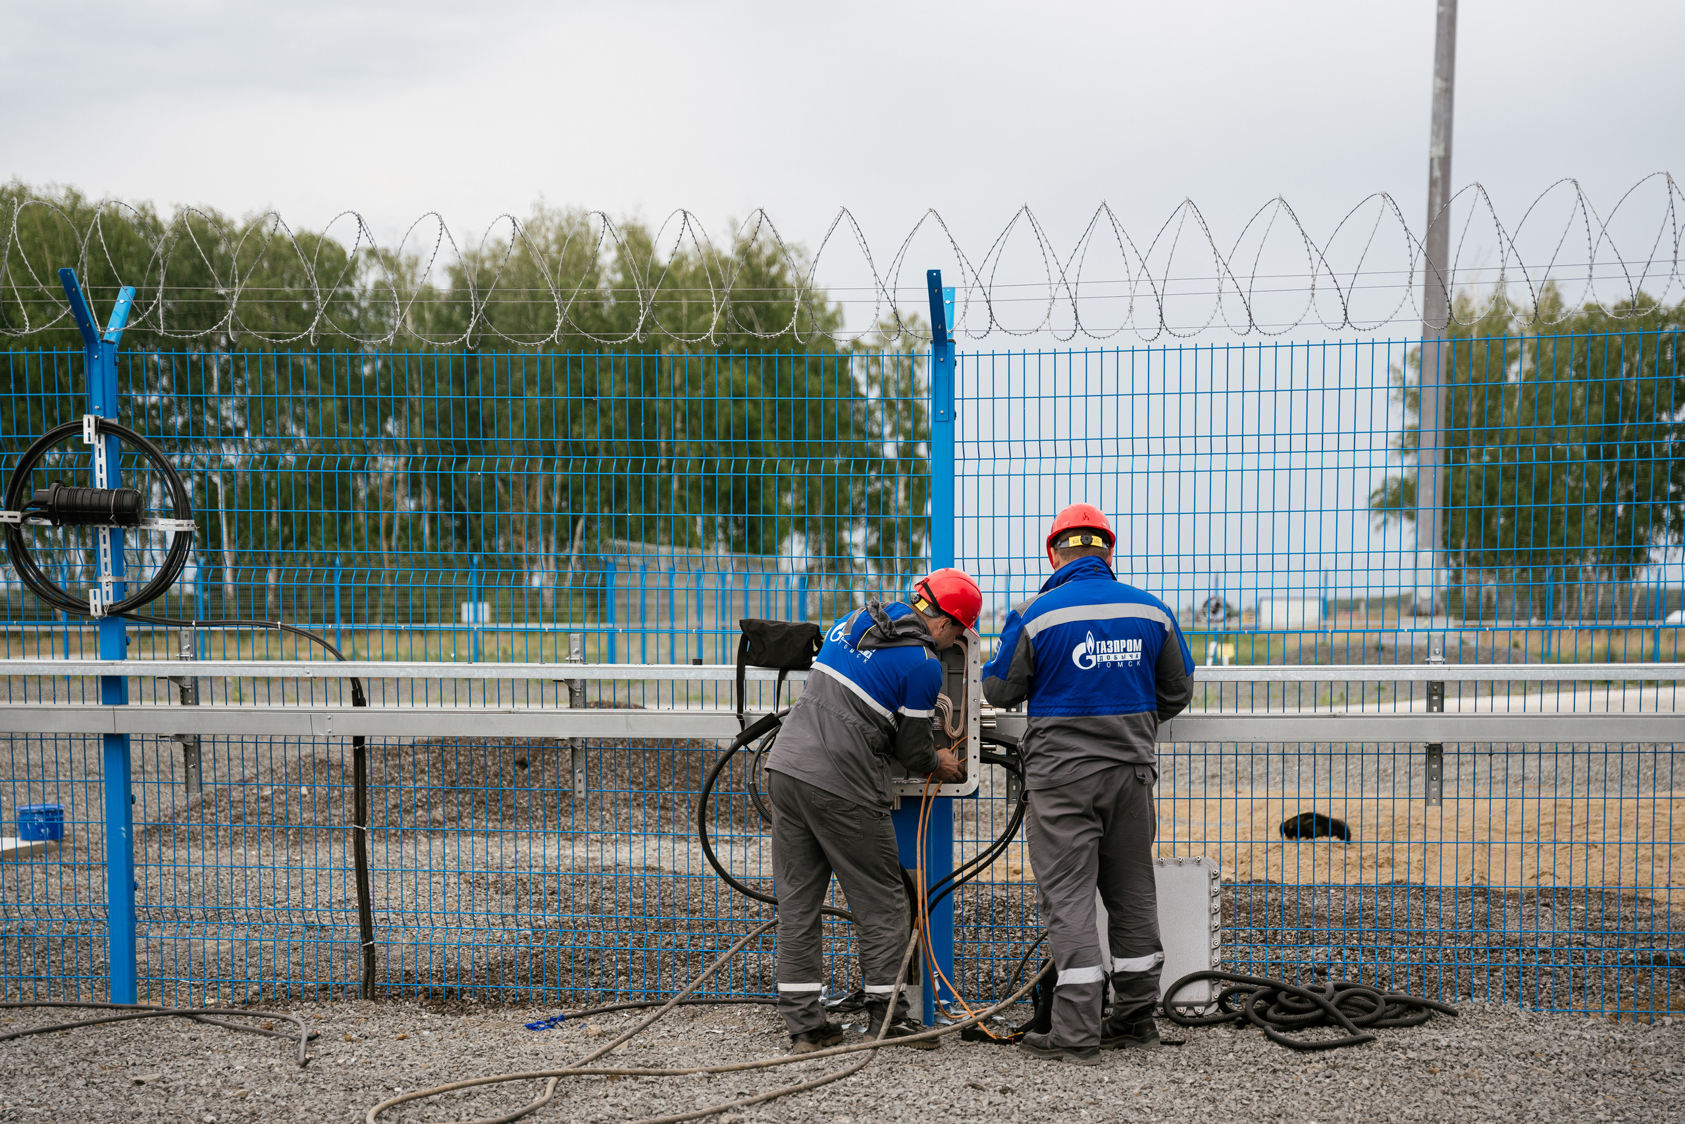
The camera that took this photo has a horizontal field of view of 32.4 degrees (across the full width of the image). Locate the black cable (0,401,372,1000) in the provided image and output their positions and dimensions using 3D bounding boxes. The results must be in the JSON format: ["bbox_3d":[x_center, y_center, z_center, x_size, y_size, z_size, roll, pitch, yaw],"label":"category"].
[{"bbox_3d":[-2.420,0.535,10.740,1.440,2.140,0.200,0,2,11],"label":"black cable"}]

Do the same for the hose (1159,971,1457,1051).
[{"bbox_3d":[1.540,1.470,9.570,0.950,0.180,0.620,0,2,11],"label":"hose"}]

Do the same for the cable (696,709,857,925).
[{"bbox_3d":[-0.228,0.873,9.950,0.550,0.740,0.260,0,2,7],"label":"cable"}]

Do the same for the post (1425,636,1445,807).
[{"bbox_3d":[2.020,0.540,9.880,0.050,0.600,0.045,0,2,11],"label":"post"}]

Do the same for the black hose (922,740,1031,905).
[{"bbox_3d":[0.454,0.905,9.950,0.360,0.570,0.220,0,2,7],"label":"black hose"}]

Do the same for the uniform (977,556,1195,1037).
[{"bbox_3d":[0.806,0.788,9.550,0.660,1.620,0.480,0,2,-10],"label":"uniform"}]

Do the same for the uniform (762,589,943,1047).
[{"bbox_3d":[0.037,0.860,9.650,0.520,1.450,0.620,2,3,41],"label":"uniform"}]

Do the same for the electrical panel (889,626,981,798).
[{"bbox_3d":[0.250,0.495,9.600,0.420,0.555,0.200,0,2,7],"label":"electrical panel"}]

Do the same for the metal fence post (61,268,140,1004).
[{"bbox_3d":[-2.750,0.290,10.880,0.100,2.720,0.540,-1,2,11],"label":"metal fence post"}]

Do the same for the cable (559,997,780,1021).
[{"bbox_3d":[-0.610,1.565,10.200,0.780,0.050,0.200,0,2,-6],"label":"cable"}]

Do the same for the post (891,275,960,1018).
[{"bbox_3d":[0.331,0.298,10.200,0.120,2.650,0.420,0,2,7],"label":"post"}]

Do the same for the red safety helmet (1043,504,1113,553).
[{"bbox_3d":[0.782,-0.102,9.550,0.225,0.165,0.285,0,-16,-13],"label":"red safety helmet"}]

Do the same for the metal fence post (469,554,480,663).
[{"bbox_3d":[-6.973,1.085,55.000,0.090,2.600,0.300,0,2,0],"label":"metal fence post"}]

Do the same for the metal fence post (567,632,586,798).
[{"bbox_3d":[-0.944,0.544,10.300,0.052,0.610,0.048,0,2,7],"label":"metal fence post"}]

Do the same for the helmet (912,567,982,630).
[{"bbox_3d":[0.355,0.120,9.370,0.270,0.150,0.220,36,0,-25],"label":"helmet"}]

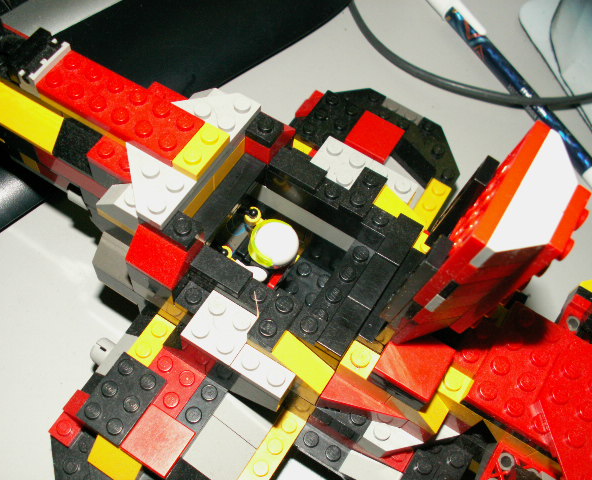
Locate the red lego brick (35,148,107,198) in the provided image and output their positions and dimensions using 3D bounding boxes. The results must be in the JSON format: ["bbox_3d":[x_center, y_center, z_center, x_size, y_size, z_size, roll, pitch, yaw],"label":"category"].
[{"bbox_3d":[-0.064,-0.022,0.196,0.032,0.010,0.008,30,64,11],"label":"red lego brick"}]

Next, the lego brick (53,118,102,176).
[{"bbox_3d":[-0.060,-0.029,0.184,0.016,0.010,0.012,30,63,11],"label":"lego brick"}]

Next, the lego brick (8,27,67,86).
[{"bbox_3d":[-0.074,-0.052,0.185,0.010,0.006,0.016,30,64,11],"label":"lego brick"}]

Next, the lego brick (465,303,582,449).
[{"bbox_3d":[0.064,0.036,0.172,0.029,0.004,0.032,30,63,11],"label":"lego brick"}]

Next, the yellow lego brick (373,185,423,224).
[{"bbox_3d":[0.028,-0.010,0.200,0.024,0.011,0.008,31,66,9],"label":"yellow lego brick"}]

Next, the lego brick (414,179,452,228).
[{"bbox_3d":[0.046,-0.011,0.226,0.008,0.005,0.024,31,64,10],"label":"lego brick"}]

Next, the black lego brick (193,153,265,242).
[{"bbox_3d":[-0.020,-0.012,0.186,0.008,0.004,0.032,30,63,11],"label":"black lego brick"}]

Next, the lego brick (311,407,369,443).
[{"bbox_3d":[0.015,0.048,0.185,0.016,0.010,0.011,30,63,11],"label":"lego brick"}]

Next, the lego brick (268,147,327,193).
[{"bbox_3d":[0.001,-0.021,0.194,0.016,0.003,0.008,30,64,11],"label":"lego brick"}]

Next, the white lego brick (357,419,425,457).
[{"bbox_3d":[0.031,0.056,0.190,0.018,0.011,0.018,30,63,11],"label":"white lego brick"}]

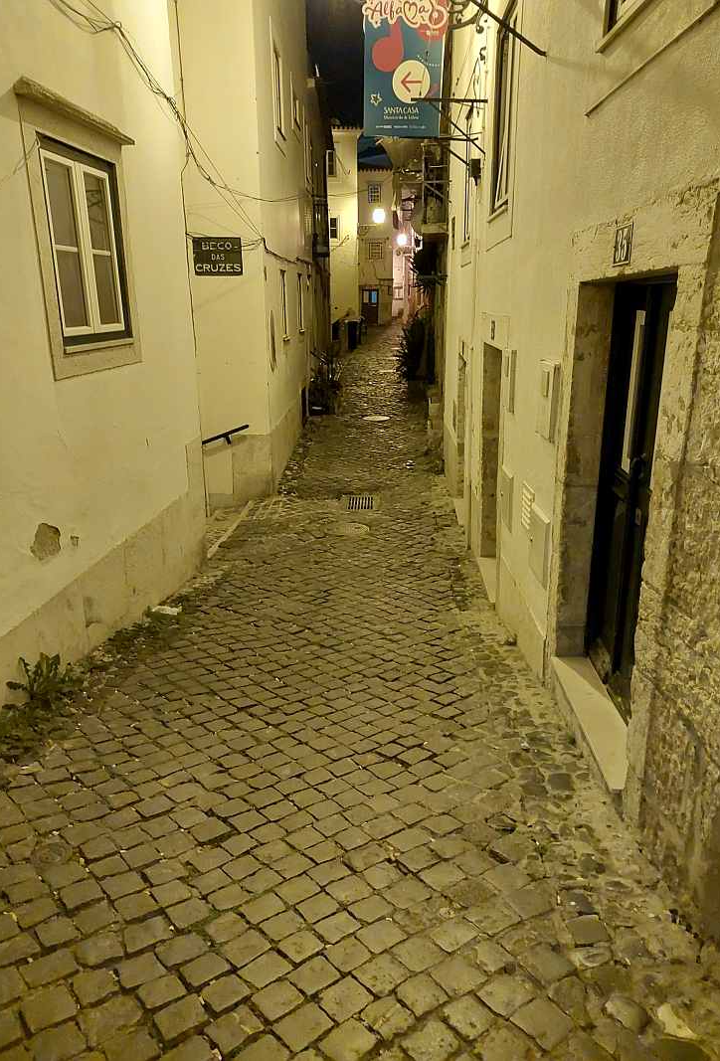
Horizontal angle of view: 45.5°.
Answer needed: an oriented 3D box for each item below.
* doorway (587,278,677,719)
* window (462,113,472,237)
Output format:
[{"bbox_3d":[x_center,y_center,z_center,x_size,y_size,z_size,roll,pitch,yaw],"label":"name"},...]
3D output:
[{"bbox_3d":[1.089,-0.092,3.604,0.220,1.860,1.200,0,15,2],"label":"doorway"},{"bbox_3d":[1.154,-3.791,9.163,0.150,1.360,0.970,0,15,2],"label":"window"}]

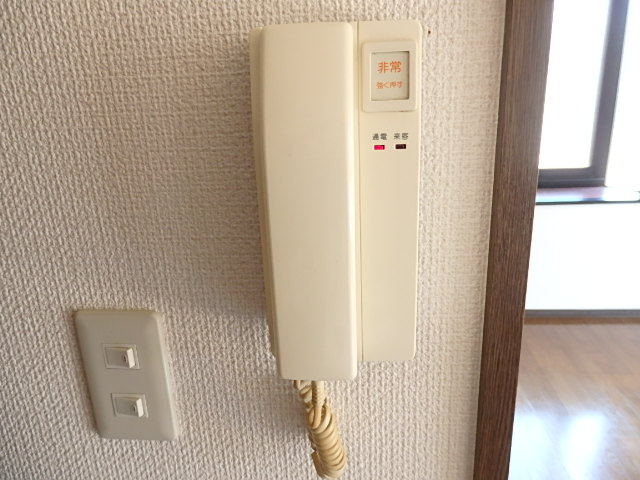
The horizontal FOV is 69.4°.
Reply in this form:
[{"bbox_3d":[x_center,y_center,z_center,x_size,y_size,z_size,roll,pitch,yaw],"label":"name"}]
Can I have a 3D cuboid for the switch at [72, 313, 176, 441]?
[{"bbox_3d":[-0.158,0.115,0.374,0.070,0.120,0.011,-1,16,4],"label":"switch"}]

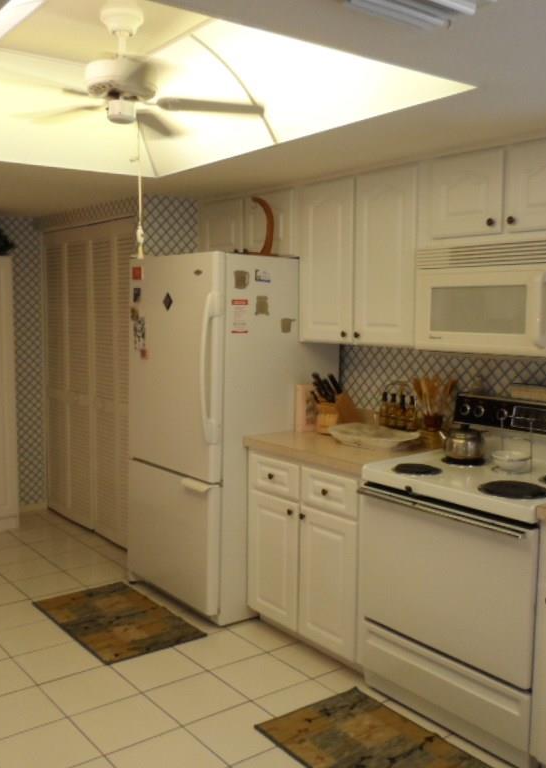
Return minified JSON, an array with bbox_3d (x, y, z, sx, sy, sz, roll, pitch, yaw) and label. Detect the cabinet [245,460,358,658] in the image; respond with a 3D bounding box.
[{"bbox_3d":[0.353,0.747,3.376,0.619,0.855,0.762,-4,7,-39],"label":"cabinet"}]

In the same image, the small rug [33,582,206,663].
[{"bbox_3d":[-0.793,1.172,3.563,0.501,0.010,0.852,-4,7,-39],"label":"small rug"}]

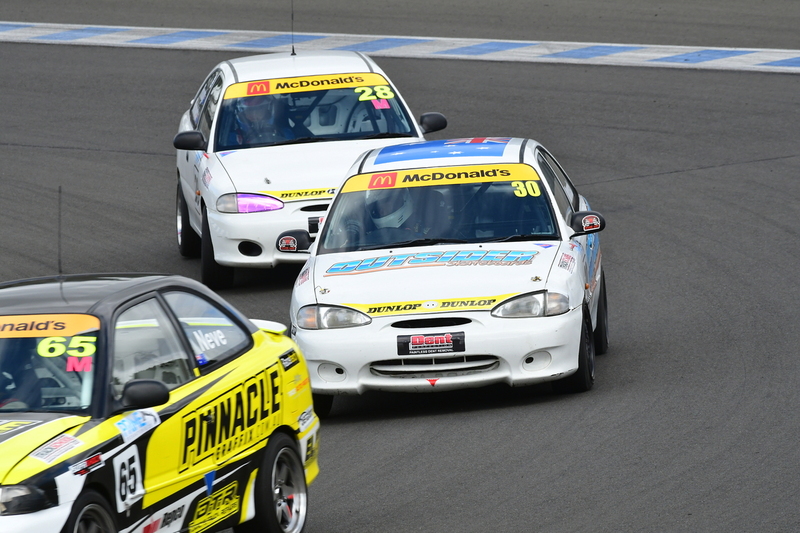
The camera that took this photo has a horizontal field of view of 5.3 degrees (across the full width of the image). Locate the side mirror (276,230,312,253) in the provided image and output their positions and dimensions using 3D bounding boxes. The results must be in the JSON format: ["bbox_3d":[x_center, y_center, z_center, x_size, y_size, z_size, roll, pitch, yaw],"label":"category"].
[{"bbox_3d":[-0.593,-0.141,48.730,0.200,0.125,0.115,-4,4,4],"label":"side mirror"}]

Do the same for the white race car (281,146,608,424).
[{"bbox_3d":[0.257,-0.011,49.293,1.670,1.370,4.100,-4,4,4],"label":"white race car"}]

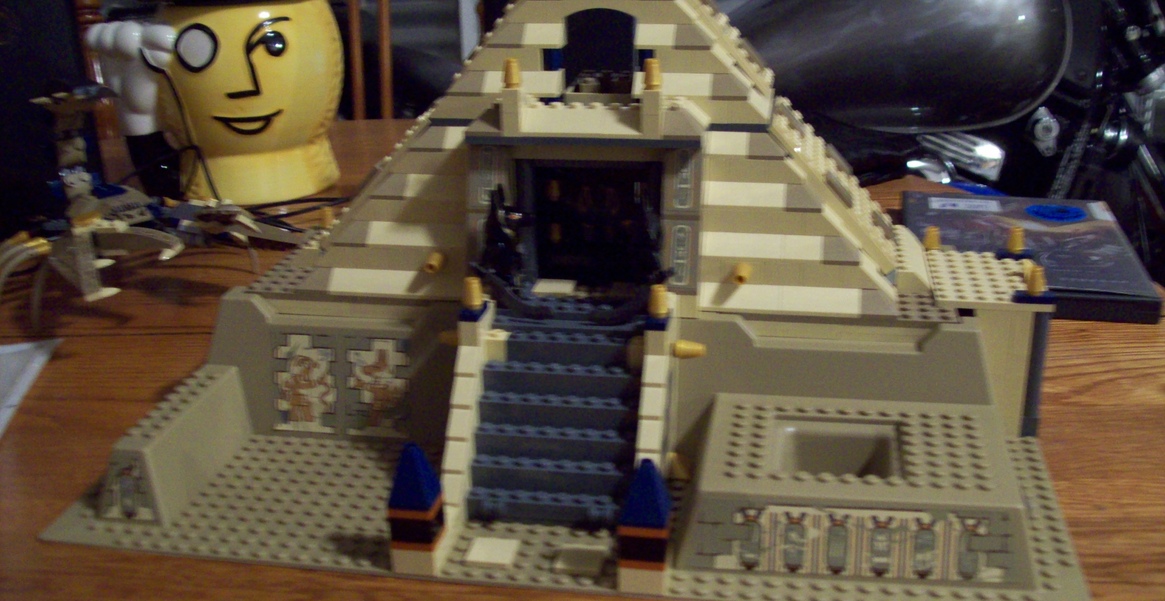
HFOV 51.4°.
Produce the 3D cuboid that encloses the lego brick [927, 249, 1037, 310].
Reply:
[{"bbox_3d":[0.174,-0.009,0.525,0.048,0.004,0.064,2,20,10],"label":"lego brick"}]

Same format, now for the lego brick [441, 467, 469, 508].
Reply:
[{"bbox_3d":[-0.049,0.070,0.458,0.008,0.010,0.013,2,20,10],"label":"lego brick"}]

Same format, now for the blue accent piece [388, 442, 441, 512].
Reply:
[{"bbox_3d":[-0.059,0.060,0.421,0.016,0.021,0.016,2,20,10],"label":"blue accent piece"}]

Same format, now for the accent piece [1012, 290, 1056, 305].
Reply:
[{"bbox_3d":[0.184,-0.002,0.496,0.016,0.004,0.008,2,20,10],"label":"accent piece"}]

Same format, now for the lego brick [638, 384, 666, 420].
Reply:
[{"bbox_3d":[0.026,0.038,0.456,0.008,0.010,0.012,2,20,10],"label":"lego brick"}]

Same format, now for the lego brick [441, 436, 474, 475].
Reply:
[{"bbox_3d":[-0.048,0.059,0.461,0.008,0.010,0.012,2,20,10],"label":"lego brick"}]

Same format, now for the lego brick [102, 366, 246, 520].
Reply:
[{"bbox_3d":[-0.167,0.057,0.499,0.032,0.030,0.087,2,20,10],"label":"lego brick"}]

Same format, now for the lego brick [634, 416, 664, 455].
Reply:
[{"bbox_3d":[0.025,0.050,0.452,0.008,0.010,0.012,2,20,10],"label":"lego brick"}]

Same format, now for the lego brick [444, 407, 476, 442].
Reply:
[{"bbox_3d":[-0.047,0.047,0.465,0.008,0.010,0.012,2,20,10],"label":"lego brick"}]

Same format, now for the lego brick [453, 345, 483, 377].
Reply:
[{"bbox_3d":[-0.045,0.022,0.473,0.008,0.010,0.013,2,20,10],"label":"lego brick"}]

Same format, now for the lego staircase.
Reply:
[{"bbox_3d":[-0.007,0.044,0.480,0.064,0.060,0.066,2,20,10],"label":"lego staircase"}]

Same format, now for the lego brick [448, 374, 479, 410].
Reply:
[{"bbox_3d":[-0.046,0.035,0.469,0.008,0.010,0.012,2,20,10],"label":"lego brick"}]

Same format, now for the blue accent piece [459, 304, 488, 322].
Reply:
[{"bbox_3d":[-0.043,0.004,0.477,0.008,0.004,0.016,2,20,10],"label":"blue accent piece"}]

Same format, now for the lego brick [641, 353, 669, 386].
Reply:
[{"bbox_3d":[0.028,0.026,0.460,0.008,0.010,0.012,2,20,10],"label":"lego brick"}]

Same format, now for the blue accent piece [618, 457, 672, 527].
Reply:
[{"bbox_3d":[0.021,0.063,0.408,0.016,0.021,0.016,2,20,10],"label":"blue accent piece"}]

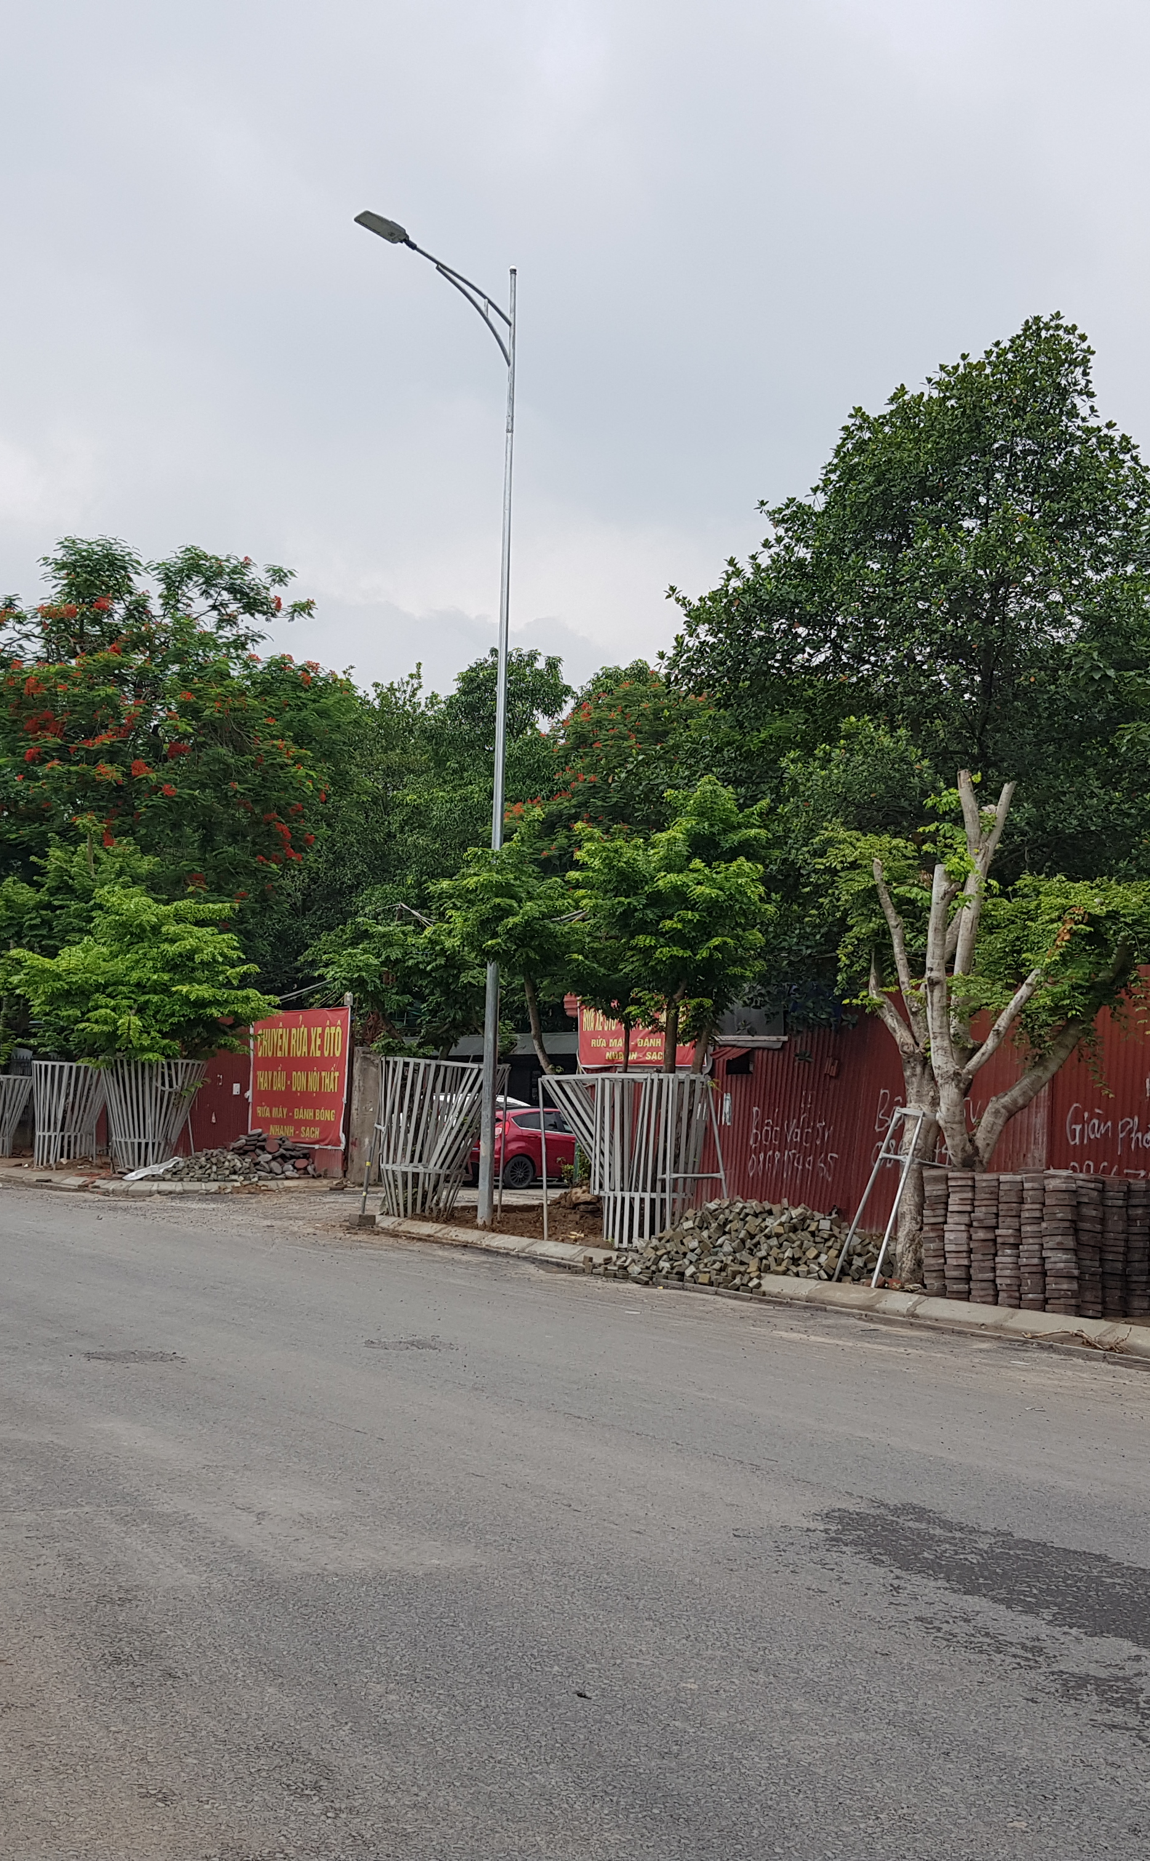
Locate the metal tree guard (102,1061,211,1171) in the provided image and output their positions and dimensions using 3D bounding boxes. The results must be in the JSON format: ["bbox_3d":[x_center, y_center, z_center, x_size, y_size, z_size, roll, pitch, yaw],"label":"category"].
[{"bbox_3d":[-7.509,3.377,33.500,1.800,1.920,1.700,5,-6,-34],"label":"metal tree guard"}]

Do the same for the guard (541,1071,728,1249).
[{"bbox_3d":[0.629,2.357,19.200,1.900,1.750,1.700,5,-6,-34],"label":"guard"}]

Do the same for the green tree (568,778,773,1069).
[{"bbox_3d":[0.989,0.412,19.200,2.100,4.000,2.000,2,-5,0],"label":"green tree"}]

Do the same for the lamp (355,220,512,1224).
[{"bbox_3d":[-1.794,-2.557,22.413,2.420,12.080,0.400,5,-6,-33],"label":"lamp"}]

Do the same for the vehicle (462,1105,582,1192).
[{"bbox_3d":[0.050,4.123,35.400,4.050,1.470,1.730,4,-6,-22],"label":"vehicle"}]

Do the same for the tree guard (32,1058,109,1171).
[{"bbox_3d":[-9.690,3.540,35.893,1.400,2.000,1.400,5,-6,-33],"label":"tree guard"}]

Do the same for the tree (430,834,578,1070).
[{"bbox_3d":[-0.643,1.150,20.506,1.800,4.410,1.800,2,-5,0],"label":"tree"}]

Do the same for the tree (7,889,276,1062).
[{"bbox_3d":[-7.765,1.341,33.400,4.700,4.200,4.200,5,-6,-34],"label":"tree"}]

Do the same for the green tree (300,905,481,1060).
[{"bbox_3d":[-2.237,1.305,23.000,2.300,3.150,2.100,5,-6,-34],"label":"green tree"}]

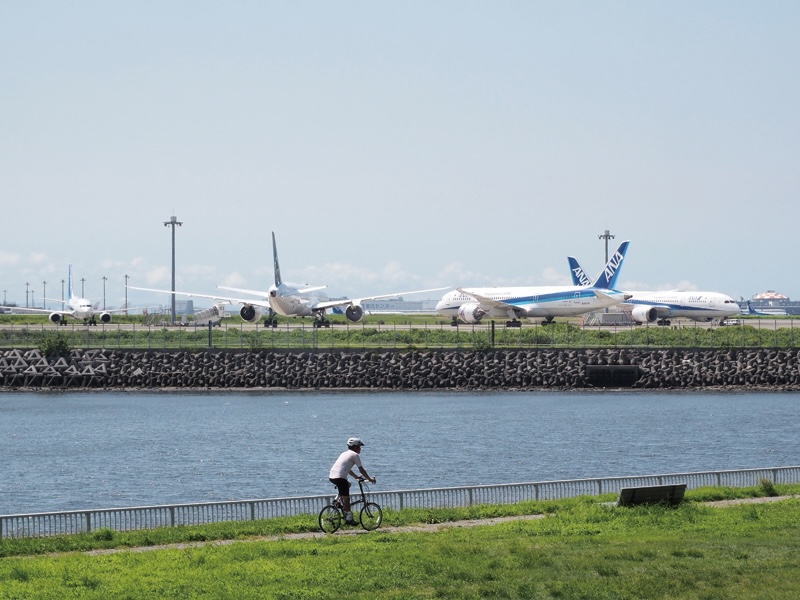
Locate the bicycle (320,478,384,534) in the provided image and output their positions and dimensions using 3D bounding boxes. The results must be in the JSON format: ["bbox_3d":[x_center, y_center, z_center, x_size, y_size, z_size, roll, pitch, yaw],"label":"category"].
[{"bbox_3d":[-0.898,3.757,50.800,1.520,1.030,0.570,0,0,-42],"label":"bicycle"}]

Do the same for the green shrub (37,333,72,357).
[{"bbox_3d":[-43.814,5.712,352.000,3.800,3.000,4.500,0,0,0],"label":"green shrub"}]

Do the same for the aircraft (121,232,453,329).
[{"bbox_3d":[-19.300,-3.216,513.800,60.100,17.000,61.500,0,0,6],"label":"aircraft"}]

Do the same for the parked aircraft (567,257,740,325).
[{"bbox_3d":[60.700,-2.256,671.500,60.100,17.000,57.500,0,0,-42],"label":"parked aircraft"}]

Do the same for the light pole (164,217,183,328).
[{"bbox_3d":[-44.756,-5.790,548.000,3.500,21.800,3.700,0,0,0],"label":"light pole"}]

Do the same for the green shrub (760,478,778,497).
[{"bbox_3d":[7.901,4.009,59.300,0.400,0.420,0.380,0,0,-42],"label":"green shrub"}]

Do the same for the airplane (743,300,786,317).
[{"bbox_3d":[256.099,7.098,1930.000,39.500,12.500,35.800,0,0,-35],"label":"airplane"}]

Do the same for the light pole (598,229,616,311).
[{"bbox_3d":[47.287,-5.014,632.000,3.700,22.000,3.900,0,0,0],"label":"light pole"}]

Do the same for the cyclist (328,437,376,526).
[{"bbox_3d":[-0.861,3.336,50.800,0.820,1.620,0.500,0,0,-42],"label":"cyclist"}]

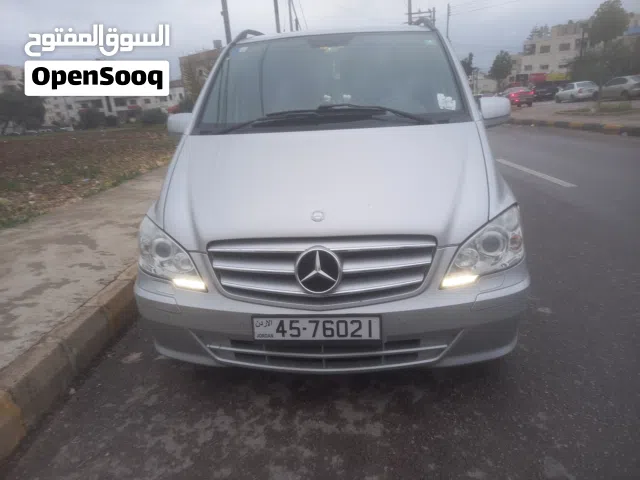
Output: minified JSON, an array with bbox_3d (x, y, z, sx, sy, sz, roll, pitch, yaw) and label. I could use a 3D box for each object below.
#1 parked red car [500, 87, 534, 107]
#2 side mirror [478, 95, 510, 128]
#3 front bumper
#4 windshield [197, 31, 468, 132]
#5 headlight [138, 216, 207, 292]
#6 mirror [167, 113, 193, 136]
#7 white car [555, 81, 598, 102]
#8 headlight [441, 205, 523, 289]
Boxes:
[{"bbox_3d":[14.614,-10.581,34.200,1.760,1.450,4.500,1,18,12],"label":"parked red car"},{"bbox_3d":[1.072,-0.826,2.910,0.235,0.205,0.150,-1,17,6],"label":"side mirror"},{"bbox_3d":[0.012,0.295,2.079,1.890,0.540,0.520,-1,17,6],"label":"front bumper"},{"bbox_3d":[0.060,-1.040,2.847,1.600,0.190,0.916,-1,55,6],"label":"windshield"},{"bbox_3d":[-0.698,0.048,2.216,0.400,0.300,0.370,-1,17,6],"label":"headlight"},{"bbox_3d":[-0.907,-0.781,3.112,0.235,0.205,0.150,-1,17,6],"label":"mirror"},{"bbox_3d":[20.446,-11.752,36.700,1.680,1.470,4.100,-1,17,7],"label":"white car"},{"bbox_3d":[0.724,0.016,2.071,0.400,0.300,0.370,-1,17,6],"label":"headlight"}]

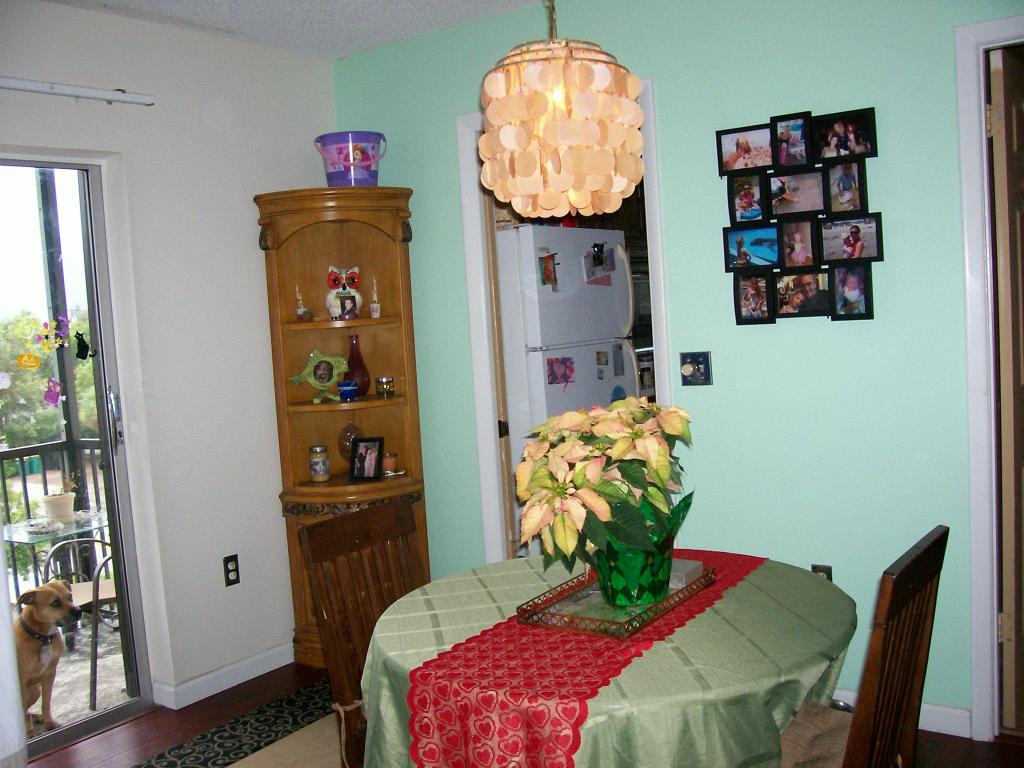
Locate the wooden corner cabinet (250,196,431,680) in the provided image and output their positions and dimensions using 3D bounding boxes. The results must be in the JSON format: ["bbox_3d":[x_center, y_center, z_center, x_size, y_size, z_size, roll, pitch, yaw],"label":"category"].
[{"bbox_3d":[-0.643,0.170,4.072,0.610,1.860,0.500,-4,5,-9],"label":"wooden corner cabinet"}]

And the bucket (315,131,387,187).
[{"bbox_3d":[-0.632,-0.873,3.954,0.265,0.235,0.265,-4,5,-9],"label":"bucket"}]

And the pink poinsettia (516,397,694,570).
[{"bbox_3d":[0.194,0.207,2.090,0.370,0.360,0.360,-3,5,5],"label":"pink poinsettia"}]

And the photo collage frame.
[{"bbox_3d":[0.896,-0.515,3.148,0.525,0.655,0.025,0,6,36],"label":"photo collage frame"}]

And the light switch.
[{"bbox_3d":[0.626,-0.051,3.411,0.115,0.115,0.018,0,6,36],"label":"light switch"}]

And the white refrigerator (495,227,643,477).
[{"bbox_3d":[0.092,0.166,4.620,0.740,1.680,0.755,0,6,36],"label":"white refrigerator"}]

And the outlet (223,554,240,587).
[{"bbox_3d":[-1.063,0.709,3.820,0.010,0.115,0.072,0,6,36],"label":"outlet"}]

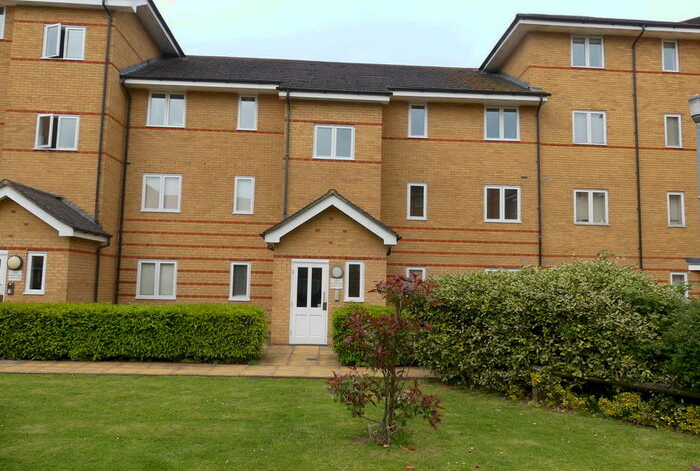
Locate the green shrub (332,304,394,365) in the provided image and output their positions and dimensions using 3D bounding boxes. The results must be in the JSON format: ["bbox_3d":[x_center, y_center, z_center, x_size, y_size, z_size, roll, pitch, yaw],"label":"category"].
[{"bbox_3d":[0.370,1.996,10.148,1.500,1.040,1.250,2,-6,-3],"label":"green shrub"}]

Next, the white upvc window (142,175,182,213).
[{"bbox_3d":[-5.733,-1.298,15.390,1.152,1.167,0.100,2,-5,-3],"label":"white upvc window"}]

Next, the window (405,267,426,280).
[{"bbox_3d":[2.038,1.546,15.589,0.610,1.140,0.100,2,-6,-3],"label":"window"}]

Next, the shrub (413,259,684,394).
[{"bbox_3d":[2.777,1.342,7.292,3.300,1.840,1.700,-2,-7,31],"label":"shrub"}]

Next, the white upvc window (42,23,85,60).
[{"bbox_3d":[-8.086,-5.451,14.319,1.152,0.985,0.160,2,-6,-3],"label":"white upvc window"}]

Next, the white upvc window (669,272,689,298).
[{"bbox_3d":[10.507,1.779,16.140,0.590,1.130,0.100,2,-6,-3],"label":"white upvc window"}]

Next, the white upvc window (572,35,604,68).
[{"bbox_3d":[7.865,-6.065,16.723,1.130,1.090,0.100,2,-6,-3],"label":"white upvc window"}]

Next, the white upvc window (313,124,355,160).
[{"bbox_3d":[-0.445,-2.683,14.548,1.153,0.997,0.100,2,-5,-3],"label":"white upvc window"}]

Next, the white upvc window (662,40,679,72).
[{"bbox_3d":[10.770,-6.037,16.988,0.555,1.103,0.100,2,-5,-3],"label":"white upvc window"}]

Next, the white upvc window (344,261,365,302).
[{"bbox_3d":[0.118,1.146,12.609,0.480,1.010,0.100,2,-6,-3],"label":"white upvc window"}]

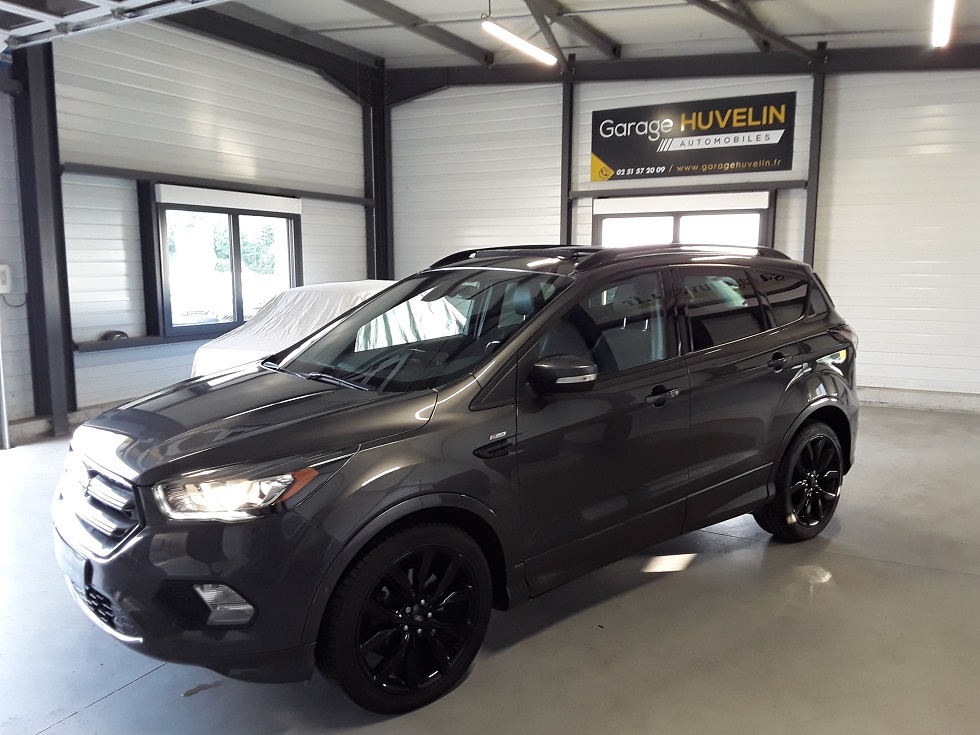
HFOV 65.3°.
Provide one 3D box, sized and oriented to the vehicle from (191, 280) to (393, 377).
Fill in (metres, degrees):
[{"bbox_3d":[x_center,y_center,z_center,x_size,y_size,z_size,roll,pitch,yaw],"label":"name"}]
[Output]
[{"bbox_3d":[-1.426,-0.314,8.811,1.660,1.440,3.600,4,9,30],"label":"vehicle"}]

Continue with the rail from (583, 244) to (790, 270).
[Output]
[{"bbox_3d":[1.081,-0.569,3.968,1.820,0.150,0.070,-6,10,-38],"label":"rail"}]

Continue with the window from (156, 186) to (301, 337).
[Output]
[{"bbox_3d":[-2.903,-1.206,8.771,0.170,1.570,2.070,4,9,30],"label":"window"}]

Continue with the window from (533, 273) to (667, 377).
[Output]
[{"bbox_3d":[0.495,-0.196,3.345,0.950,0.465,0.045,-6,-10,-39],"label":"window"}]

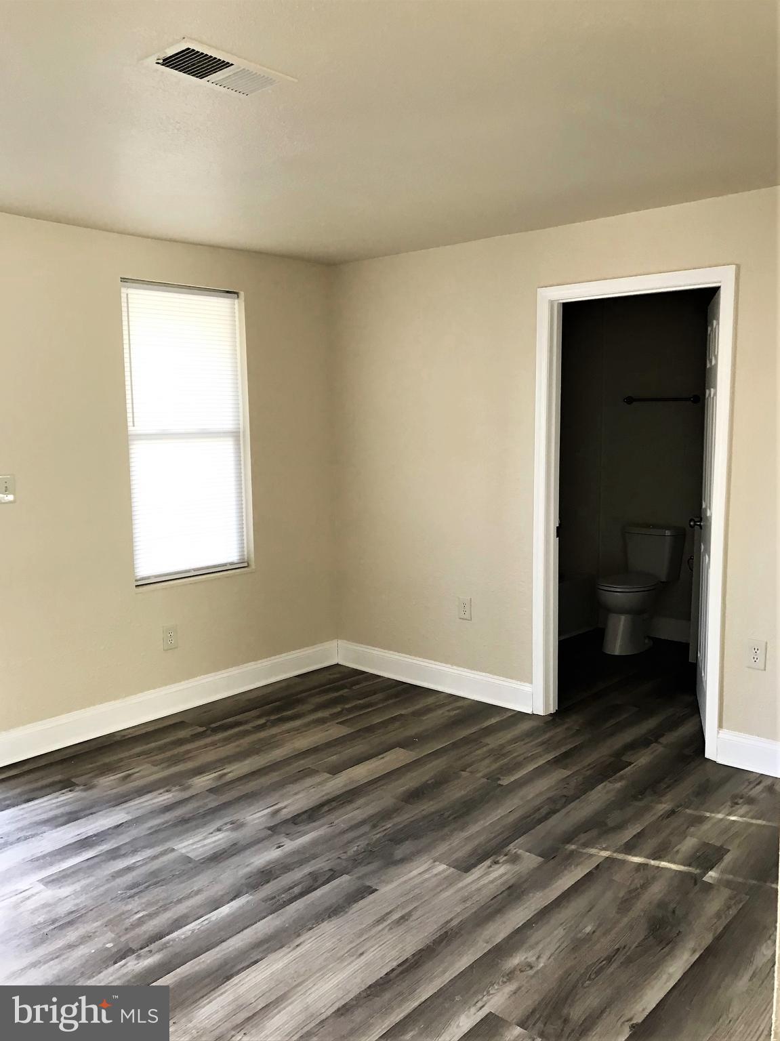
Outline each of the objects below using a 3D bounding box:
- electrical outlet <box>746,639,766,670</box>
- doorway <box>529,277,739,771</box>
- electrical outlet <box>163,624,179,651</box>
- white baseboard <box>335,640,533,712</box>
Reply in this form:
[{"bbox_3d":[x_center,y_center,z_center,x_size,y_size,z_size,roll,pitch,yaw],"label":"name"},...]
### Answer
[{"bbox_3d":[1.529,0.557,3.501,0.076,0.121,0.010,6,10,40],"label":"electrical outlet"},{"bbox_3d":[1.101,-0.030,3.871,0.921,2.090,0.140,6,10,40],"label":"doorway"},{"bbox_3d":[-1.114,0.592,4.267,0.010,0.121,0.077,6,10,43],"label":"electrical outlet"},{"bbox_3d":[0.210,0.852,4.692,1.361,0.149,0.018,6,10,40],"label":"white baseboard"}]

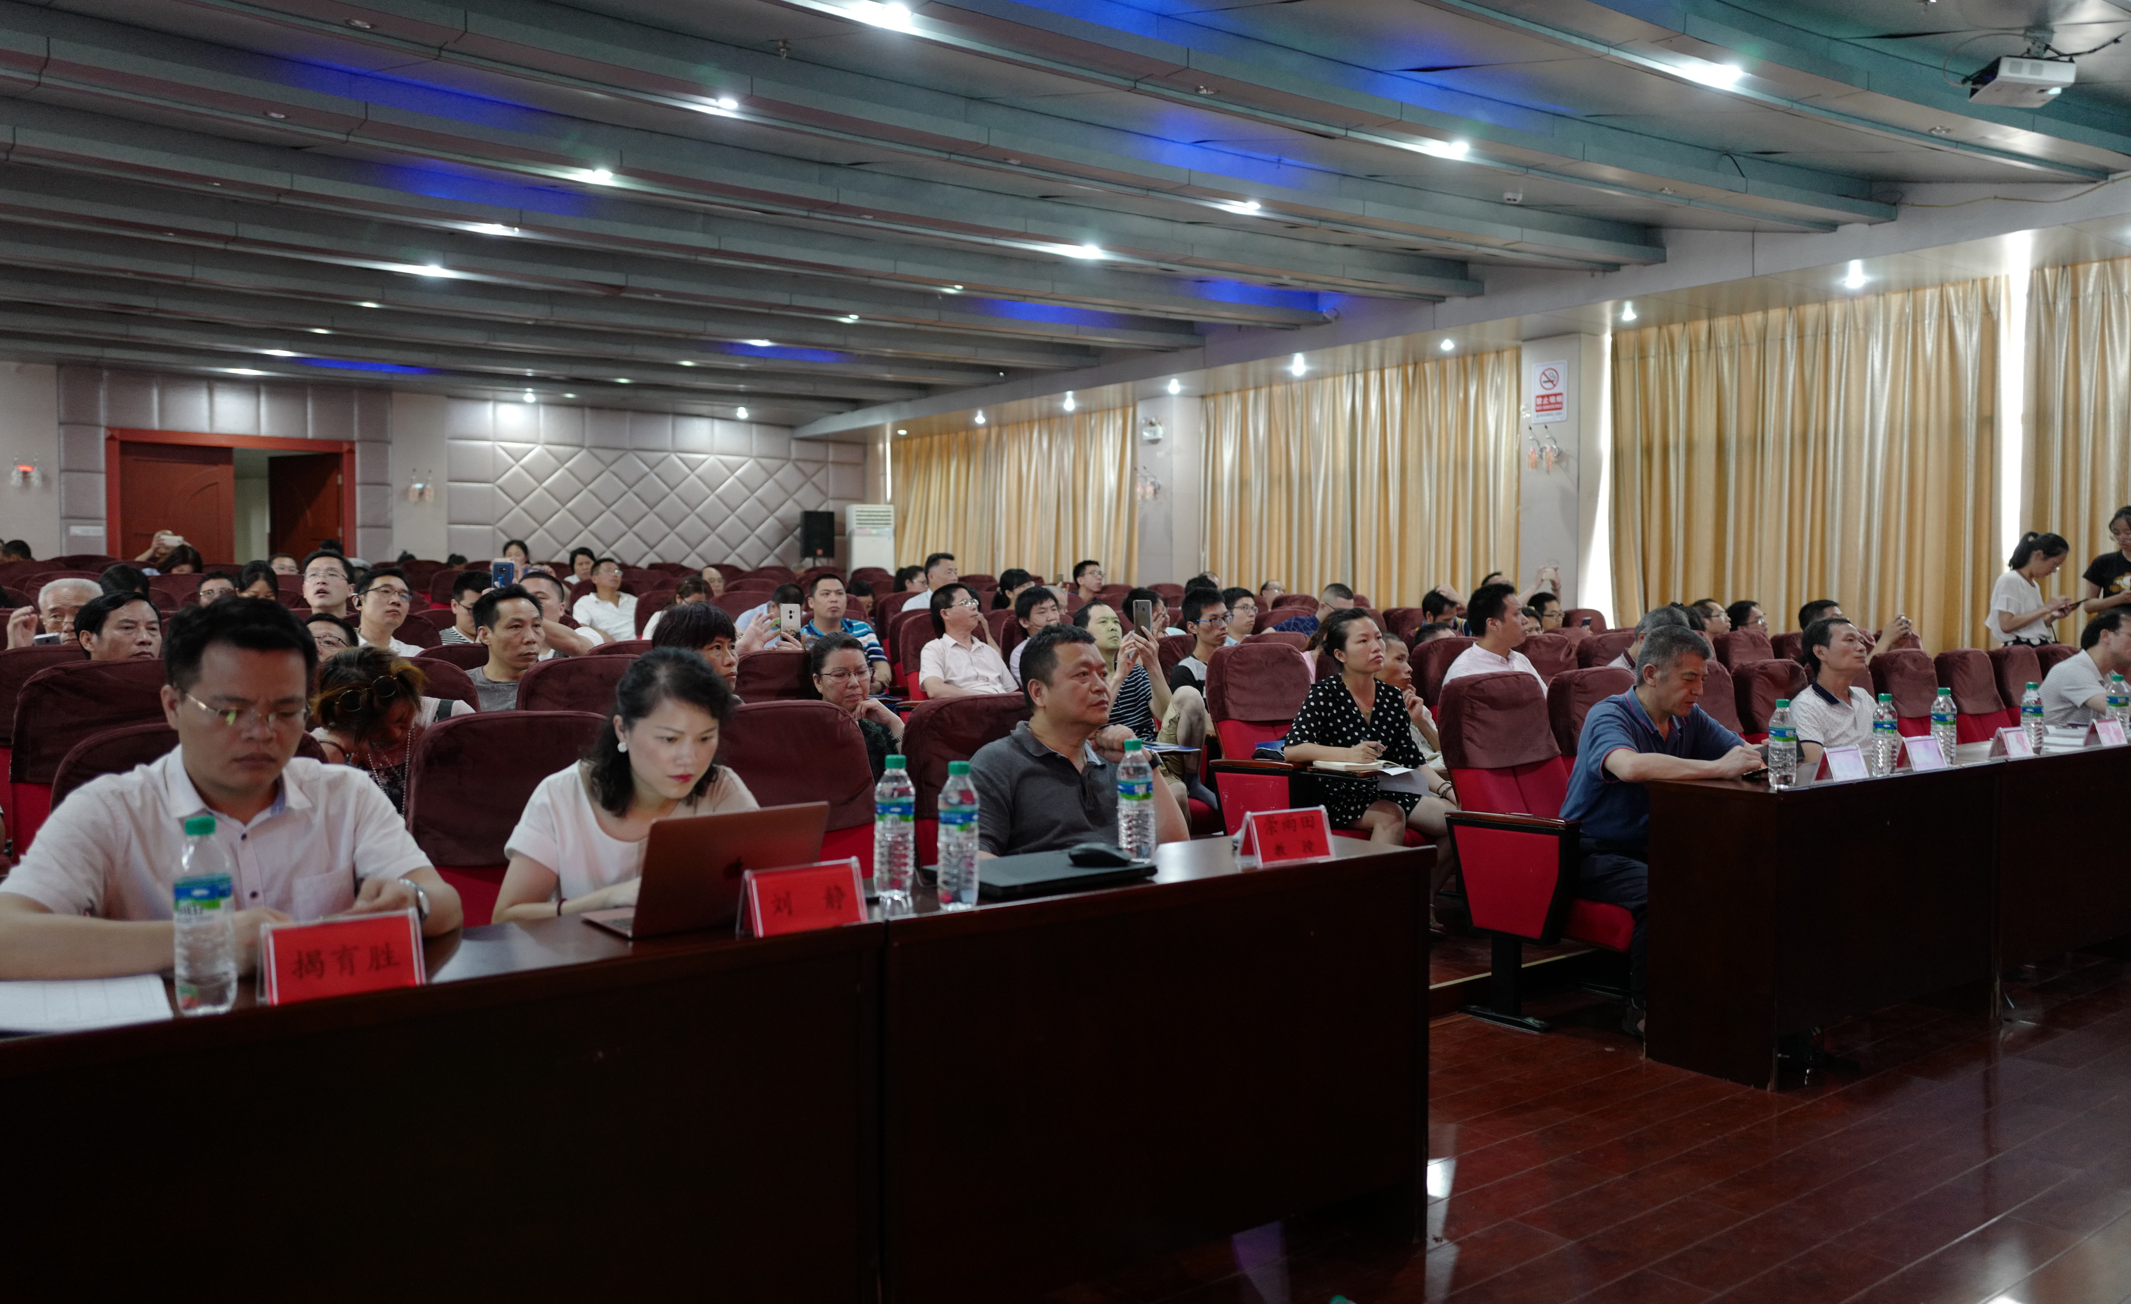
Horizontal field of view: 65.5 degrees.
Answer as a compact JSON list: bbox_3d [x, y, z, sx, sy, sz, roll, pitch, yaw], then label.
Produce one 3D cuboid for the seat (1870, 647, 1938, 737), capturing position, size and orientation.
[{"bbox_3d":[3.656,0.536,6.769,0.577,1.022,0.634,-1,3,-38],"label":"seat"}]

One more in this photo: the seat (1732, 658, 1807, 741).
[{"bbox_3d":[2.756,0.538,5.962,0.550,1.000,0.660,-1,2,-37],"label":"seat"}]

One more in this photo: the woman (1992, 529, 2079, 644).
[{"bbox_3d":[5.286,0.096,9.053,0.460,1.500,0.440,1,2,35],"label":"woman"}]

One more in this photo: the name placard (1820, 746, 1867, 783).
[{"bbox_3d":[2.060,0.291,4.415,0.168,0.086,0.065,-1,2,-37],"label":"name placard"}]

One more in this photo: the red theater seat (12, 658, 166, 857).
[{"bbox_3d":[-1.873,0.547,3.460,0.577,1.022,0.634,-1,3,-38],"label":"red theater seat"}]

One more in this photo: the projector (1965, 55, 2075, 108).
[{"bbox_3d":[3.932,-2.338,6.815,0.287,0.093,0.267,7,0,5],"label":"projector"}]

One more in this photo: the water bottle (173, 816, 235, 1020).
[{"bbox_3d":[-0.993,0.303,1.912,0.065,0.227,0.065,-1,2,-39],"label":"water bottle"}]

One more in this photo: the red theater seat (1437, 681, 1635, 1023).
[{"bbox_3d":[1.553,0.587,5.079,0.577,1.022,0.715,-1,3,-38],"label":"red theater seat"}]

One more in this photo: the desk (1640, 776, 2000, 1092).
[{"bbox_3d":[2.137,0.704,4.617,1.205,0.755,0.380,-1,2,-37],"label":"desk"}]

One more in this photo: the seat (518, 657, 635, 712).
[{"bbox_3d":[-1.032,0.528,4.110,0.577,1.022,0.634,-1,3,-38],"label":"seat"}]

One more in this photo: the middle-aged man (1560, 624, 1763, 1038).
[{"bbox_3d":[1.734,0.513,4.893,0.562,1.185,0.695,-1,3,-38],"label":"middle-aged man"}]

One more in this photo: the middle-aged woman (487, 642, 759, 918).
[{"bbox_3d":[-0.722,0.568,2.902,0.520,1.130,0.780,-1,2,-37],"label":"middle-aged woman"}]

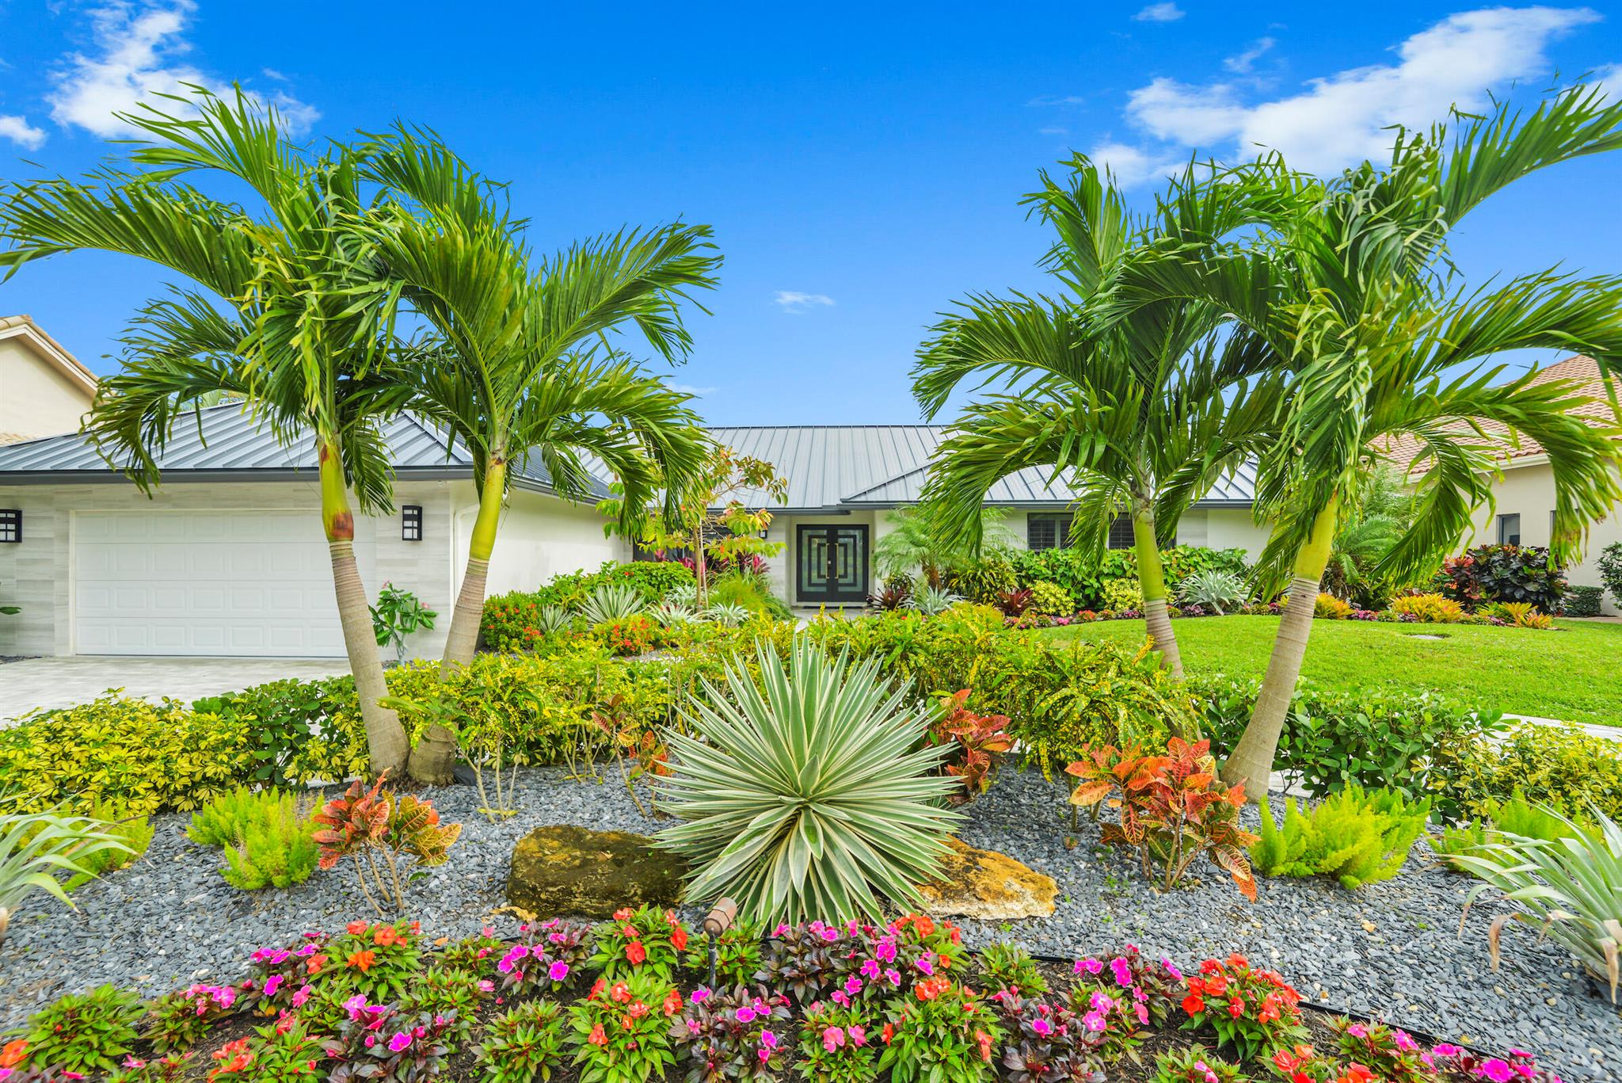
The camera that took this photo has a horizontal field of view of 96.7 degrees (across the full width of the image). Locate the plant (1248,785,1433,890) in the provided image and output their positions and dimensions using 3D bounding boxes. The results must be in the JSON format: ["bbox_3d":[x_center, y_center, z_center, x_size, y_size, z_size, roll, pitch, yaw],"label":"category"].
[{"bbox_3d":[2.446,1.349,3.360,0.683,0.366,0.628,0,-1,36],"label":"plant"}]

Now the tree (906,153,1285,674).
[{"bbox_3d":[1.789,-0.455,4.750,2.202,4.002,2.092,0,-1,22],"label":"tree"}]

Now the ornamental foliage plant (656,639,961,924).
[{"bbox_3d":[-0.010,0.970,3.020,1.253,1.118,1.216,0,-1,0],"label":"ornamental foliage plant"}]

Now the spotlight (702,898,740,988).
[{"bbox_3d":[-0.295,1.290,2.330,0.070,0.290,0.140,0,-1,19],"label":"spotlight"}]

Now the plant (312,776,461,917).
[{"bbox_3d":[-1.752,1.260,3.000,0.530,0.538,0.504,0,-1,-30],"label":"plant"}]

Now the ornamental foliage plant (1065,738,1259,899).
[{"bbox_3d":[1.535,1.207,3.200,0.770,0.648,0.693,0,-1,26],"label":"ornamental foliage plant"}]

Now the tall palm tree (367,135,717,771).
[{"bbox_3d":[-1.674,-0.527,4.700,2.158,4.145,2.050,0,-1,-21],"label":"tall palm tree"}]

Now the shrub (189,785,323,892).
[{"bbox_3d":[-2.556,1.342,3.330,0.486,0.381,0.534,0,-1,-38],"label":"shrub"}]

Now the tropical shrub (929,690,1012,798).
[{"bbox_3d":[0.895,1.194,4.120,0.502,0.692,0.502,0,-1,12],"label":"tropical shrub"}]

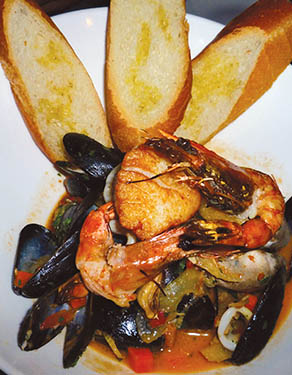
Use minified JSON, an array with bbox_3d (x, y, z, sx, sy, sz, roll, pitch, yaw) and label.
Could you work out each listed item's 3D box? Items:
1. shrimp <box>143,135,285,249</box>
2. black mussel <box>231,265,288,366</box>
[{"bbox_3d":[0.043,0.000,0.262,0.090,0.032,0.064,22,57,11],"label":"shrimp"},{"bbox_3d":[0.072,0.078,0.253,0.020,0.028,0.067,29,59,20],"label":"black mussel"}]

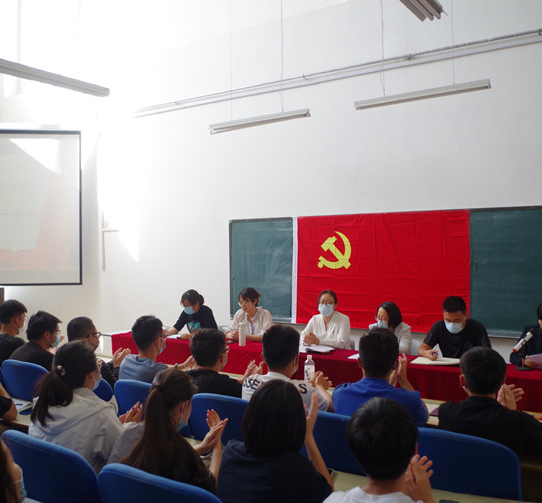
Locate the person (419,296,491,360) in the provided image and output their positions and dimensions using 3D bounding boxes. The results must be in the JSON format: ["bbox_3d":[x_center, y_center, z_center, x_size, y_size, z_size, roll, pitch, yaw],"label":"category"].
[{"bbox_3d":[1.404,0.936,4.290,0.530,1.190,0.700,-1,0,26],"label":"person"}]

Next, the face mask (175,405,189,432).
[{"bbox_3d":[-0.345,0.617,2.100,0.140,0.120,0.090,-1,0,24],"label":"face mask"}]

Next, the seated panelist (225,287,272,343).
[{"bbox_3d":[-0.225,0.950,5.370,0.460,1.210,0.580,-1,0,33],"label":"seated panelist"}]

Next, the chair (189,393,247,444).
[{"bbox_3d":[-0.074,1.077,2.599,0.450,0.920,0.500,-1,0,31],"label":"chair"}]

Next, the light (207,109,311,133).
[{"bbox_3d":[-0.130,-1.370,6.000,1.240,0.100,0.120,-1,0,33],"label":"light"}]

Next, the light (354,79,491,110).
[{"bbox_3d":[1.343,-1.413,5.167,1.250,0.090,0.130,-1,0,31],"label":"light"}]

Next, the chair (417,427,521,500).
[{"bbox_3d":[0.728,1.071,2.118,0.450,0.910,0.500,-1,0,31],"label":"chair"}]

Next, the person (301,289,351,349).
[{"bbox_3d":[0.485,0.940,4.842,0.500,1.210,0.700,-1,0,22],"label":"person"}]

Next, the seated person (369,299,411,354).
[{"bbox_3d":[0.920,0.960,4.590,0.460,1.170,0.580,-1,0,33],"label":"seated person"}]

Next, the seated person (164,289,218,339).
[{"bbox_3d":[-0.759,0.970,5.590,0.500,1.180,0.700,-1,0,31],"label":"seated person"}]

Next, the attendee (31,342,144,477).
[{"bbox_3d":[-0.680,0.960,2.180,0.470,1.210,0.580,-1,0,33],"label":"attendee"}]

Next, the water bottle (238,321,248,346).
[{"bbox_3d":[-0.240,0.690,4.800,0.065,0.220,0.065,-1,0,33],"label":"water bottle"}]

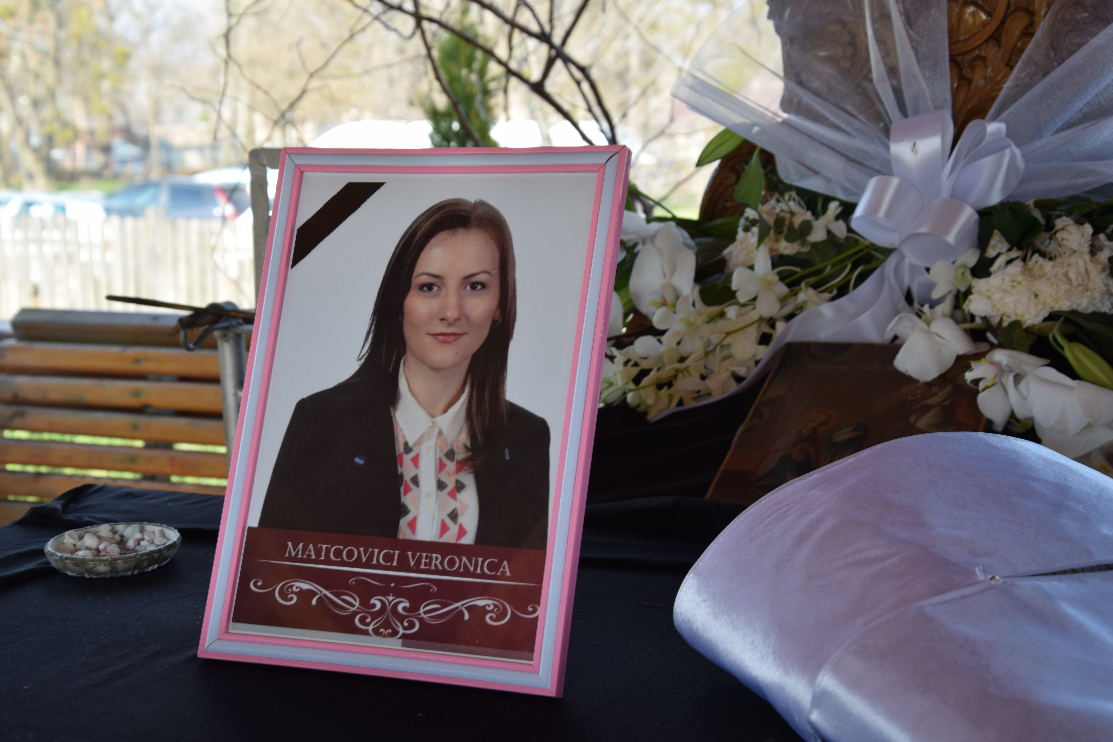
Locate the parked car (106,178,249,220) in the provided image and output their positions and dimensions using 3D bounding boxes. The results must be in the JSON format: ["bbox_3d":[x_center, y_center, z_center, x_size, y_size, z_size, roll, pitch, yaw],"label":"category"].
[{"bbox_3d":[-6.955,-2.727,34.500,4.300,1.480,1.760,3,10,20],"label":"parked car"}]

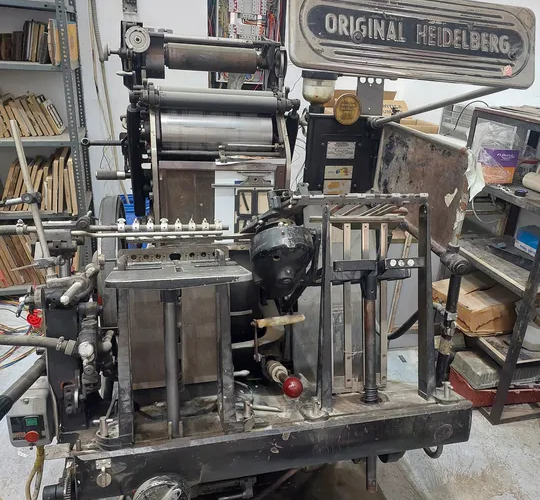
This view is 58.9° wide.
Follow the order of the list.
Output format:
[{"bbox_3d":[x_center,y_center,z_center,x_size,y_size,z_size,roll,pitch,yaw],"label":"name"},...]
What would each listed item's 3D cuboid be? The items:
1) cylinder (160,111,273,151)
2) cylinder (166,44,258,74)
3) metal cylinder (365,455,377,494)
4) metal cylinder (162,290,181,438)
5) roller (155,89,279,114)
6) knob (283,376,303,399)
[{"bbox_3d":[-0.164,-0.379,1.531,0.363,0.140,0.140,-2,18,-14],"label":"cylinder"},{"bbox_3d":[-0.193,-0.641,1.601,0.320,0.080,0.080,-2,18,-14],"label":"cylinder"},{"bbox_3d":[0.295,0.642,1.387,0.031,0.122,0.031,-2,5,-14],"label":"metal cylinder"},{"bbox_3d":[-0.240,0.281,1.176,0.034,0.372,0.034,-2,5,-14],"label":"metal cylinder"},{"bbox_3d":[-0.154,-0.453,1.471,0.366,0.056,0.056,-2,18,-14],"label":"roller"},{"bbox_3d":[0.059,0.359,1.250,0.052,0.052,0.052,2,17,-1],"label":"knob"}]

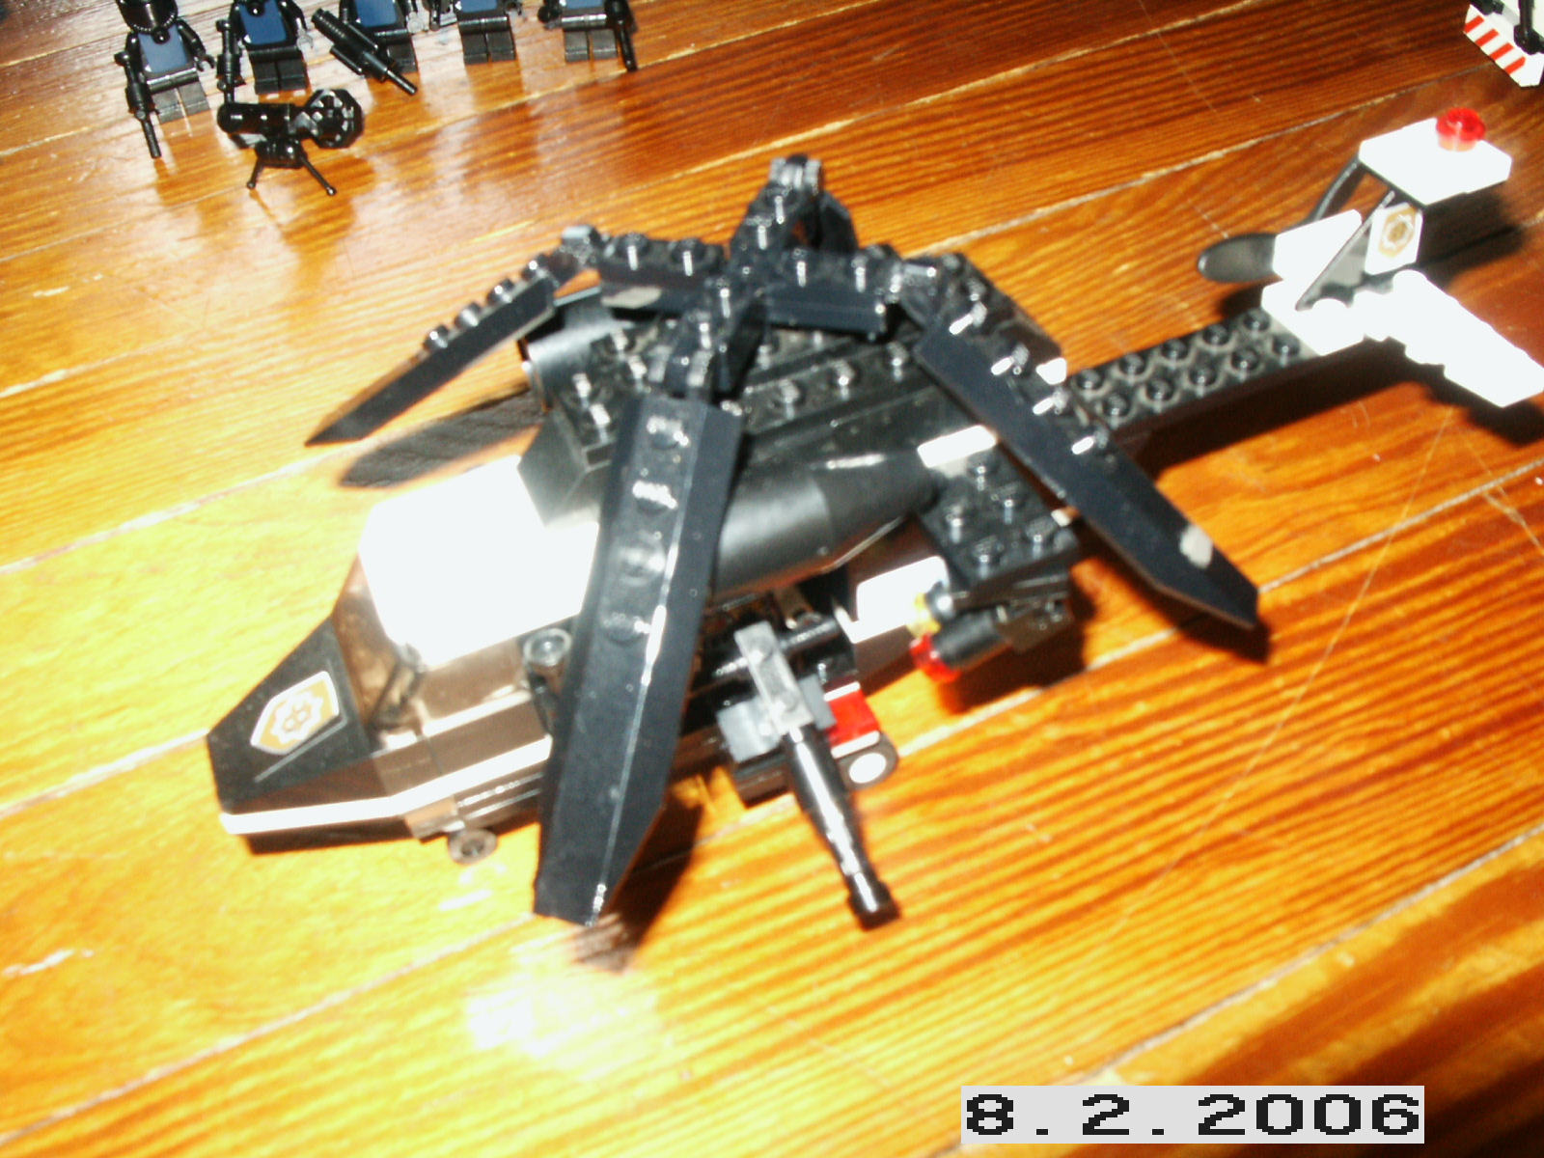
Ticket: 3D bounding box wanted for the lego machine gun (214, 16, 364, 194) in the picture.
[{"bbox_3d":[-0.120,-0.114,0.394,0.038,0.025,0.021,3,44,9],"label":"lego machine gun"}]

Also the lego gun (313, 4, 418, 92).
[{"bbox_3d":[-0.110,-0.142,0.422,0.041,0.011,0.009,39,58,16],"label":"lego gun"}]

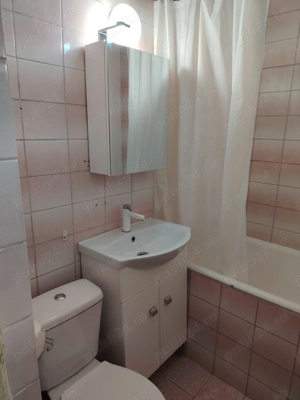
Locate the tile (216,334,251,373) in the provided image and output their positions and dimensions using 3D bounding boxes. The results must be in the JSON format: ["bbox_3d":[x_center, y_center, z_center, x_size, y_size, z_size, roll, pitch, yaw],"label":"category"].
[{"bbox_3d":[0.456,0.836,1.524,0.198,0.150,0.010,13,19,40],"label":"tile"}]

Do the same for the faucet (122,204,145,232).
[{"bbox_3d":[-0.090,0.109,1.495,0.155,0.152,0.048,13,19,40],"label":"faucet"}]

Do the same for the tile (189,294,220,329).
[{"bbox_3d":[0.307,0.654,1.617,0.200,0.150,0.010,13,19,40],"label":"tile"}]

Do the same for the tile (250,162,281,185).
[{"bbox_3d":[0.810,-0.193,1.949,0.200,0.150,0.010,13,19,40],"label":"tile"}]

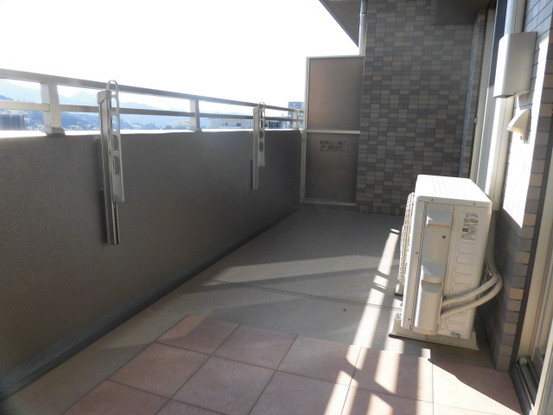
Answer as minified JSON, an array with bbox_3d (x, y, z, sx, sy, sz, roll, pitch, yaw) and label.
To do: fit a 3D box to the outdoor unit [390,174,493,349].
[{"bbox_3d":[0.862,0.222,2.020,0.345,0.675,0.800,5,12,21],"label":"outdoor unit"}]

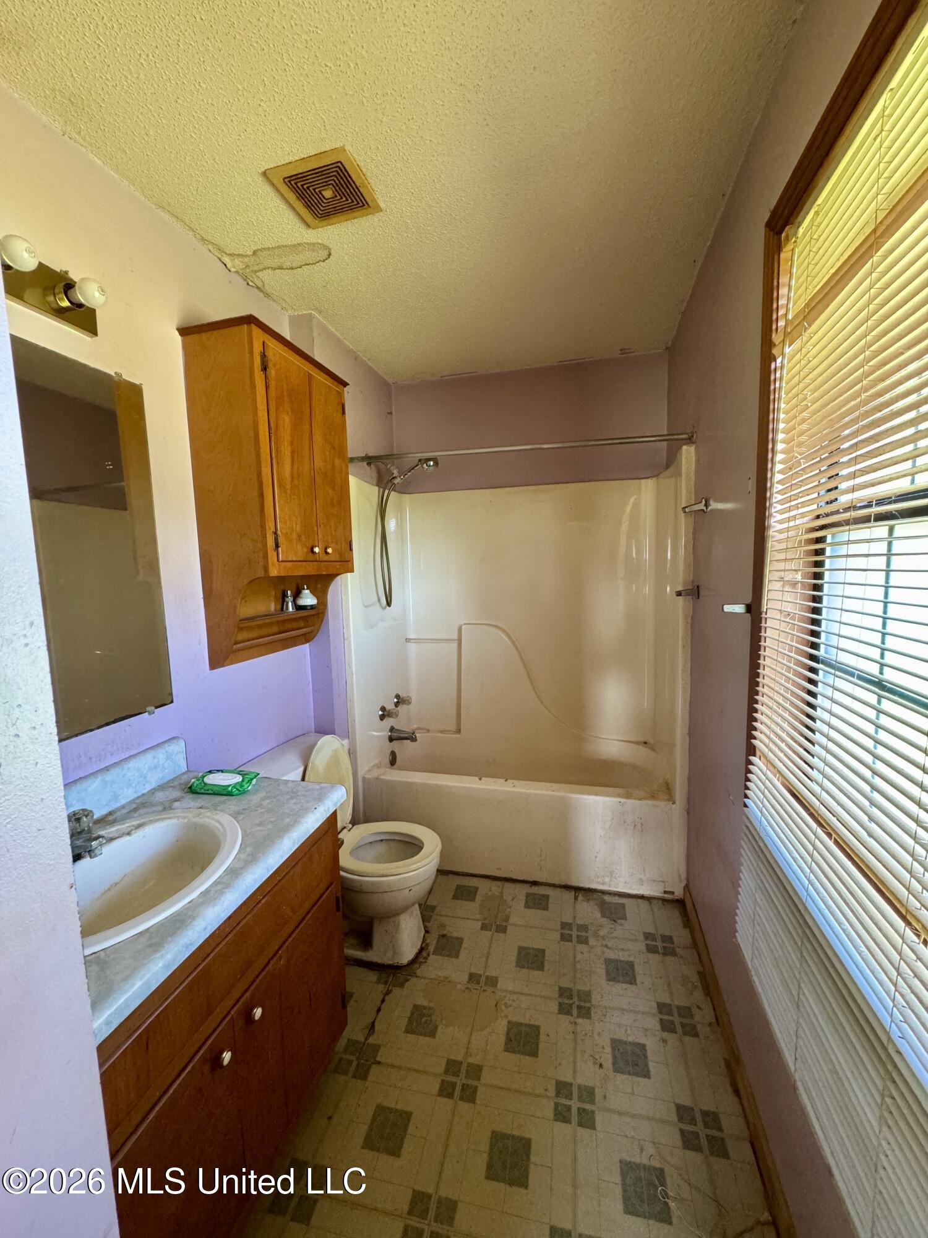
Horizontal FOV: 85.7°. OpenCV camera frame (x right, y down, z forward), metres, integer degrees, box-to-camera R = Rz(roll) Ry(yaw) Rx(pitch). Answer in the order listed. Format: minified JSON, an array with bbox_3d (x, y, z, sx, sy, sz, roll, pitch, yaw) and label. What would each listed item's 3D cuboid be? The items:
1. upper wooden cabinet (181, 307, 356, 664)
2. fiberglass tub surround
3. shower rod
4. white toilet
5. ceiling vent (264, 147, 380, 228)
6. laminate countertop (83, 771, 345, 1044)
[{"bbox_3d":[-0.659,-0.399,1.836,0.264,1.062,0.596,0,7,14],"label":"upper wooden cabinet"},{"bbox_3d":[0.269,0.222,2.503,1.478,1.829,0.721,0,7,14],"label":"fiberglass tub surround"},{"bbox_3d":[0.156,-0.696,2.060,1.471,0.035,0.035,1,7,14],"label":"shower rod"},{"bbox_3d":[-0.417,0.846,1.893,0.682,0.767,0.511,0,7,14],"label":"white toilet"},{"bbox_3d":[-0.380,-1.165,1.372,0.232,0.020,0.227,0,7,14],"label":"ceiling vent"},{"bbox_3d":[-0.707,0.545,1.061,0.551,0.054,0.882,0,7,14],"label":"laminate countertop"}]

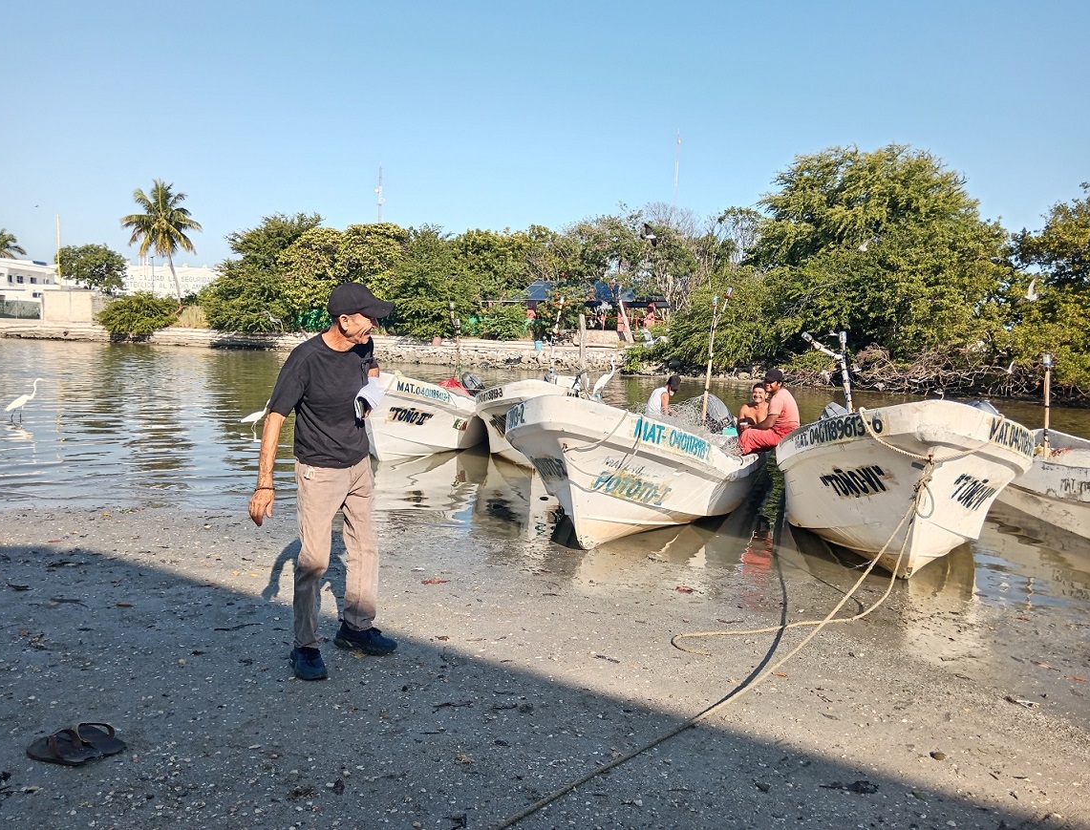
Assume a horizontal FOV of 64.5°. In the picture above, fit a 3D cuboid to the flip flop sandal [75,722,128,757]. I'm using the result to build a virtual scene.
[{"bbox_3d":[-1.595,1.126,3.056,0.265,0.055,0.100,5,6,28],"label":"flip flop sandal"}]

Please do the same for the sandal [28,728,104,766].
[{"bbox_3d":[-1.650,1.135,2.955,0.265,0.055,0.100,3,6,19],"label":"sandal"}]

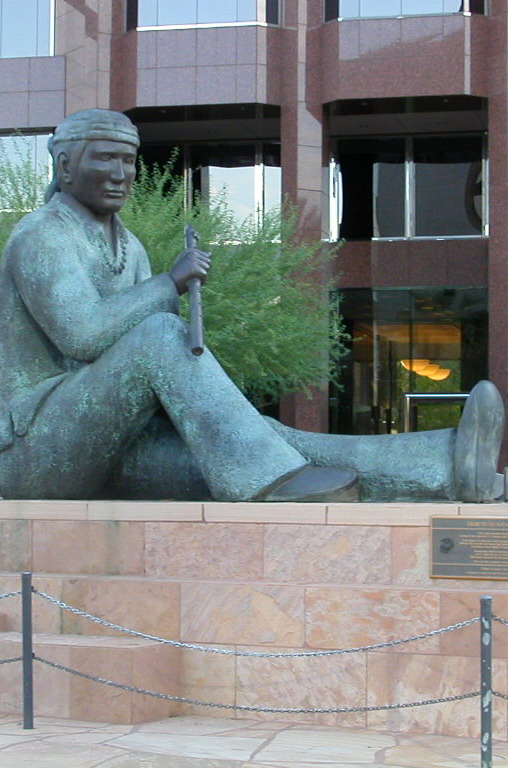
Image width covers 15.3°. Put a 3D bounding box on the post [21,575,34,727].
[{"bbox_3d":[-1.481,1.750,12.442,0.061,1.020,0.061,0,-3,0],"label":"post"}]

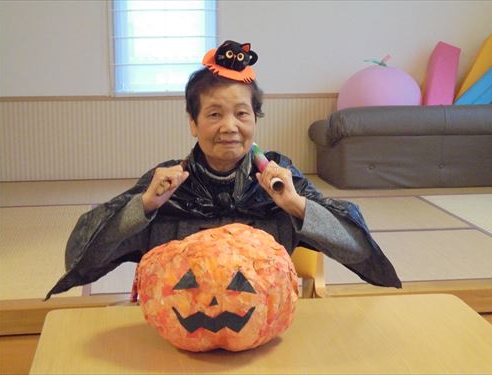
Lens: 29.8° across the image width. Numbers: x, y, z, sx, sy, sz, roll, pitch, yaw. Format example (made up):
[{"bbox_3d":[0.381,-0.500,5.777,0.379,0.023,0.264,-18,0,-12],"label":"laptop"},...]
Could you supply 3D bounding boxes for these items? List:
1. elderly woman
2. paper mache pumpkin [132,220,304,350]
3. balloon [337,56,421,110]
[{"bbox_3d":[-0.041,0.299,2.040,0.800,1.240,0.680,-1,9,-6],"label":"elderly woman"},{"bbox_3d":[-0.052,0.181,1.690,0.296,0.225,0.265,-1,9,-2],"label":"paper mache pumpkin"},{"bbox_3d":[0.817,-0.516,5.676,0.520,0.560,0.520,-2,10,-8],"label":"balloon"}]

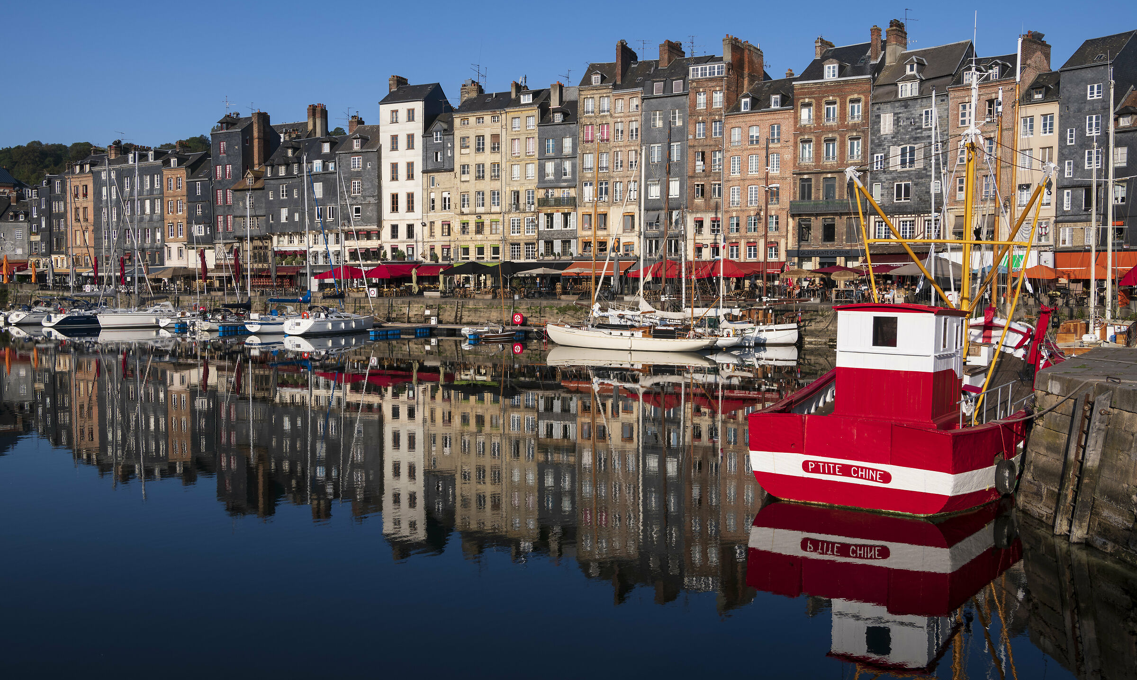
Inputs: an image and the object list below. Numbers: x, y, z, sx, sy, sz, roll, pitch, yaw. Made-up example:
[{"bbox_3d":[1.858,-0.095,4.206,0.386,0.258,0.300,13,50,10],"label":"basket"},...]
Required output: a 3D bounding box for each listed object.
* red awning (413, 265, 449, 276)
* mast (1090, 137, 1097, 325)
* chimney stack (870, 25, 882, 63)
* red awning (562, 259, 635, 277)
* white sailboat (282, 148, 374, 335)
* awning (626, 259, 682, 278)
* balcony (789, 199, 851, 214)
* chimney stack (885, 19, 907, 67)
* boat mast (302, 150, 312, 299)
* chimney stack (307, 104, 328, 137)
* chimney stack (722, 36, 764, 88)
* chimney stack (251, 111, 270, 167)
[{"bbox_3d":[-14.038,-7.112,103.927,3.987,1.130,1.800,2,4,28],"label":"red awning"},{"bbox_3d":[28.453,-5.775,54.760,0.170,10.500,0.170,0,3,0],"label":"mast"},{"bbox_3d":[27.141,-25.878,88.988,0.571,3.219,1.714,2,4,29],"label":"chimney stack"},{"bbox_3d":[2.846,-6.664,94.318,6.494,1.404,2.750,2,4,28],"label":"red awning"},{"bbox_3d":[-20.006,-8.375,87.521,3.250,15.494,9.925,2,4,26],"label":"white sailboat"},{"bbox_3d":[7.379,-5.982,85.130,3.729,1.504,3.374,2,4,29],"label":"awning"},{"bbox_3d":[22.610,-11.602,87.955,6.565,1.050,0.720,2,4,29],"label":"balcony"},{"bbox_3d":[27.608,-24.970,84.835,1.820,3.778,0.938,-3,5,-45],"label":"chimney stack"},{"bbox_3d":[-22.274,-9.463,86.346,0.300,13.151,0.300,2,4,28],"label":"boat mast"},{"bbox_3d":[-32.338,-28.189,130.381,2.204,4.231,1.356,2,4,26],"label":"chimney stack"},{"bbox_3d":[16.051,-25.014,92.424,0.769,4.064,6.329,3,4,37],"label":"chimney stack"},{"bbox_3d":[-37.226,-24.146,122.619,1.024,6.996,1.775,2,4,32],"label":"chimney stack"}]

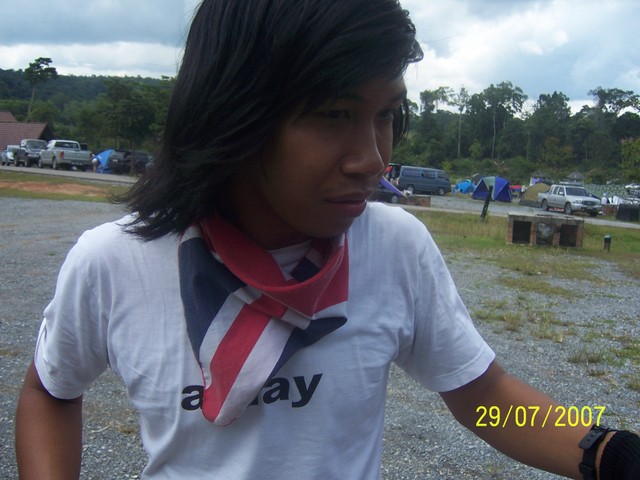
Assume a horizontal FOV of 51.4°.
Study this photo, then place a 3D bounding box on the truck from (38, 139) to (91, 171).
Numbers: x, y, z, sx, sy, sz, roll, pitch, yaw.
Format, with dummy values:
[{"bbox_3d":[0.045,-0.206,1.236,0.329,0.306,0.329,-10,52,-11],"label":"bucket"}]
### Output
[{"bbox_3d":[-14.770,-4.870,38.370,1.750,1.680,5.000,-1,7,-36],"label":"truck"}]

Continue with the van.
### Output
[{"bbox_3d":[7.650,-4.480,50.520,4.700,1.970,1.750,1,6,-24],"label":"van"}]

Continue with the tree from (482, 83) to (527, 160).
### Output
[{"bbox_3d":[27.719,-17.428,100.000,6.600,12.600,6.400,5,6,16],"label":"tree"}]

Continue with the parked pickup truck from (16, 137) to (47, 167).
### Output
[{"bbox_3d":[-19.550,-5.910,45.530,1.760,1.800,5.050,-1,7,-37],"label":"parked pickup truck"}]

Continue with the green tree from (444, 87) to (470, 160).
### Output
[{"bbox_3d":[20.583,-17.127,100.000,4.000,12.000,4.000,5,6,14],"label":"green tree"}]

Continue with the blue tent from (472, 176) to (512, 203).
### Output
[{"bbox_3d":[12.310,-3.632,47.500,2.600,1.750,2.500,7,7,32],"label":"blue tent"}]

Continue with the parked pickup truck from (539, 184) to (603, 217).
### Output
[{"bbox_3d":[15.630,-2.500,41.710,1.750,1.700,4.950,2,6,-9],"label":"parked pickup truck"}]

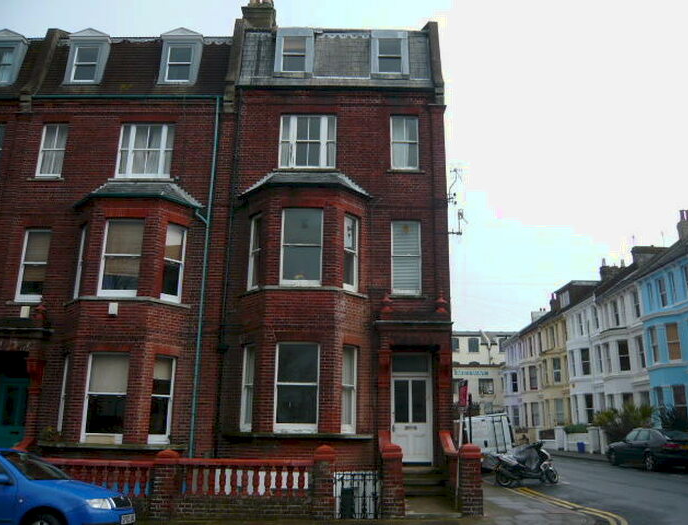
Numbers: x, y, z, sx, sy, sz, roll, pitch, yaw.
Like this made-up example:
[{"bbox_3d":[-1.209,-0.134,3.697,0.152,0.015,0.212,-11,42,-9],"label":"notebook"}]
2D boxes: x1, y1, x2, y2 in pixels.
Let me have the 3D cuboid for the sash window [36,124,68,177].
[{"bbox_3d":[-7.820,-2.992,15.338,0.751,1.600,0.140,0,-15,1],"label":"sash window"}]

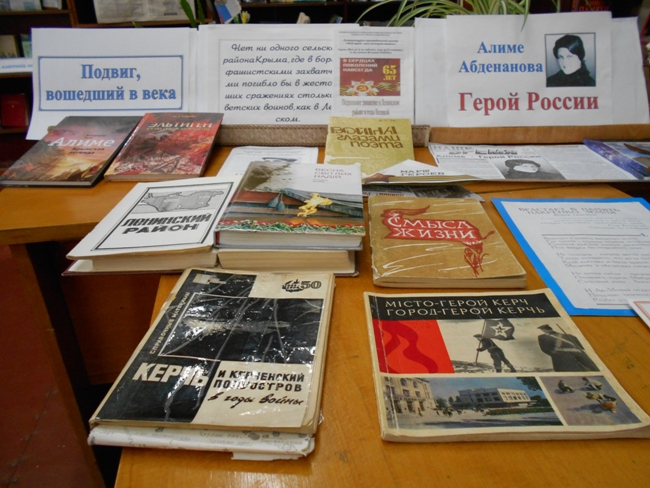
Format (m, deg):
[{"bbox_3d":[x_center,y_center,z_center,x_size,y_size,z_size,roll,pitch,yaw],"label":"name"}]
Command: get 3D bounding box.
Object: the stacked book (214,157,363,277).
[{"bbox_3d":[-0.031,-0.043,0.594,0.155,0.043,0.224,1,28,2],"label":"stacked book"}]

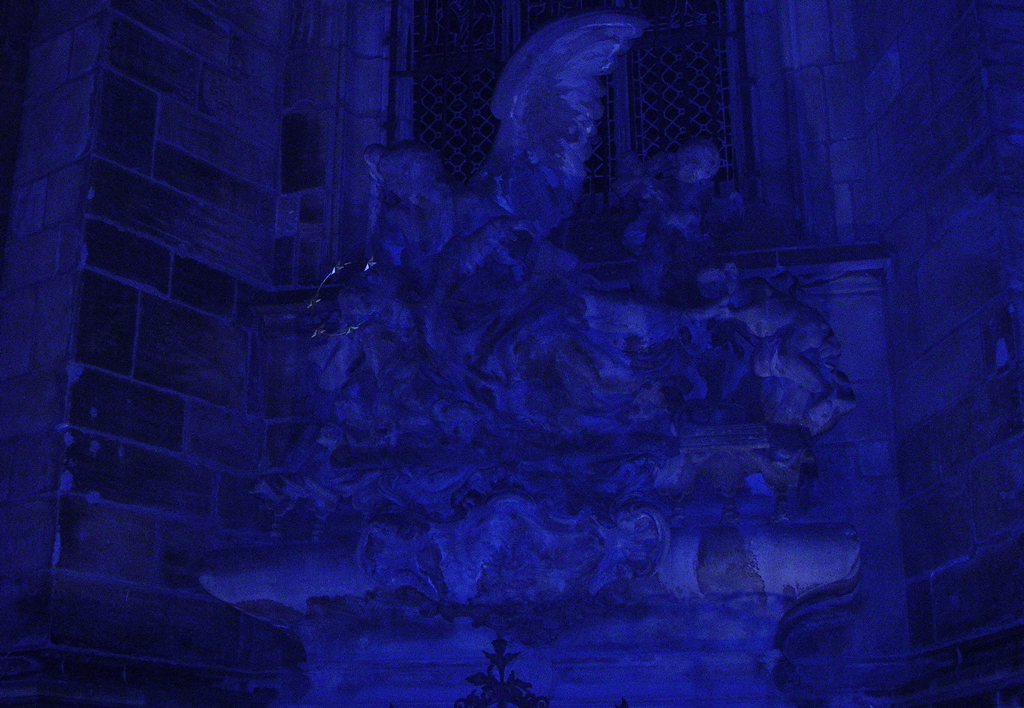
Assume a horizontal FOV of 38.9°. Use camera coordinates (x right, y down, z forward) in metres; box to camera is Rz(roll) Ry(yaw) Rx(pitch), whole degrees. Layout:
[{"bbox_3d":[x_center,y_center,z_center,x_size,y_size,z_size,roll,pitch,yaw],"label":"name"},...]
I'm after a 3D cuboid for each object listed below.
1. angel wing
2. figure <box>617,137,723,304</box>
[{"bbox_3d":[0.246,-1.253,7.847,0.920,1.180,0.380,-4,-19,11],"label":"angel wing"},{"bbox_3d":[0.823,-0.698,7.574,0.520,0.840,0.440,-7,-20,21],"label":"figure"}]

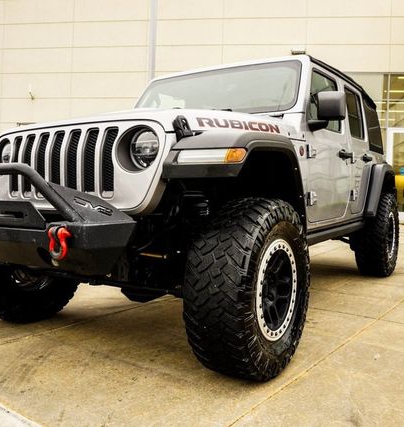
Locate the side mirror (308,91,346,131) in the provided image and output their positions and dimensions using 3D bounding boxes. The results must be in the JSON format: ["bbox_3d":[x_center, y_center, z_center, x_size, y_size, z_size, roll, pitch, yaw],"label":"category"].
[{"bbox_3d":[0.828,-0.661,2.926,0.235,0.225,0.140,1,3,33],"label":"side mirror"}]

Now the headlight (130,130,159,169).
[{"bbox_3d":[-0.228,-0.282,2.006,0.180,0.180,0.100,1,3,33],"label":"headlight"}]

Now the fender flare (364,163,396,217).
[{"bbox_3d":[1.889,-0.257,4.752,0.165,0.530,1.080,1,3,33],"label":"fender flare"}]

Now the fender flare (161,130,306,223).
[{"bbox_3d":[0.218,-0.145,2.262,0.290,0.525,1.120,1,3,33],"label":"fender flare"}]

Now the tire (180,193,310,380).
[{"bbox_3d":[0.260,0.357,2.214,0.315,0.866,0.881,1,3,33],"label":"tire"}]

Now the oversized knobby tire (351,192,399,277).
[{"bbox_3d":[1.879,0.226,4.746,0.315,0.866,0.881,1,3,33],"label":"oversized knobby tire"}]

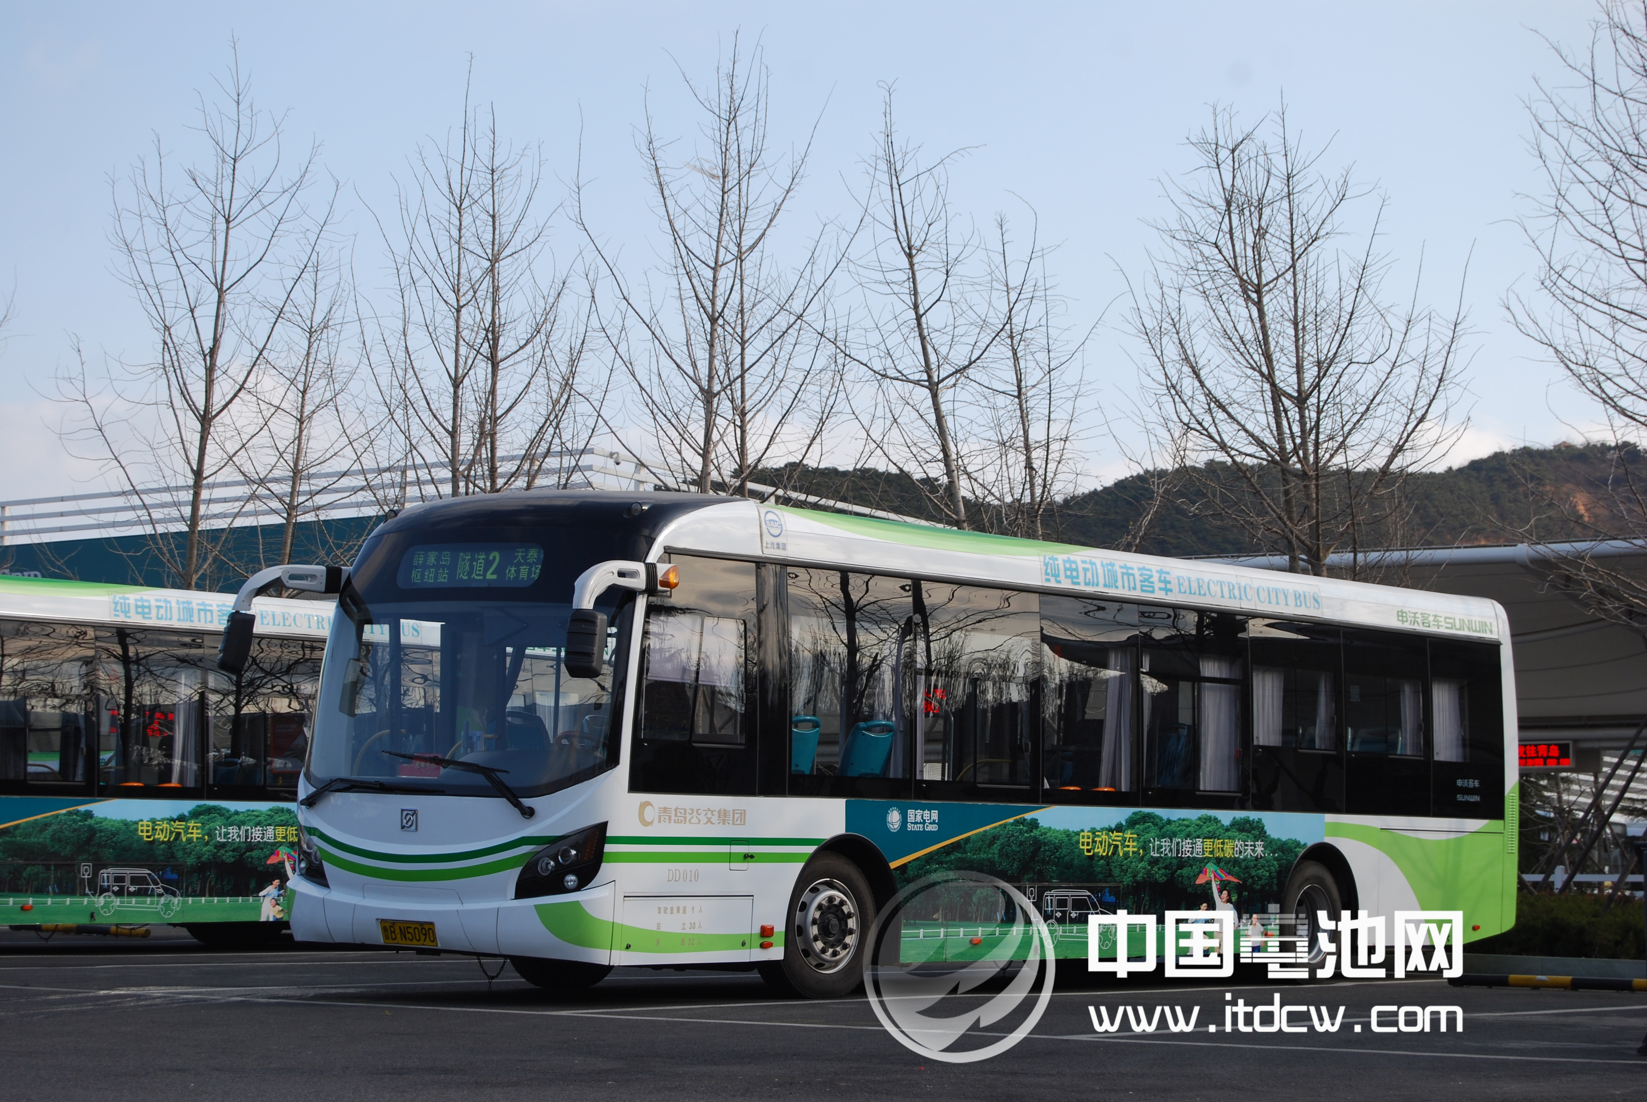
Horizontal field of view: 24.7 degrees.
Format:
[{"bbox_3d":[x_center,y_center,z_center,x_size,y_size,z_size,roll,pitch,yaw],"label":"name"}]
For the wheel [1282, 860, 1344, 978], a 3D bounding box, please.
[{"bbox_3d":[3.583,2.802,28.327,0.290,0.945,0.945,-3,-6,36],"label":"wheel"}]

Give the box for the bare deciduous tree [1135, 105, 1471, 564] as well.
[{"bbox_3d":[4.523,-0.245,35.650,3.250,8.060,3.250,-2,-5,38],"label":"bare deciduous tree"}]

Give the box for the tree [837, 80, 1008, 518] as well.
[{"bbox_3d":[1.049,-0.393,37.946,1.768,8.727,1.680,1,-5,2],"label":"tree"}]

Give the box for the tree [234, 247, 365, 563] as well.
[{"bbox_3d":[-6.466,0.378,46.274,1.554,8.276,1.476,2,-5,-8],"label":"tree"}]

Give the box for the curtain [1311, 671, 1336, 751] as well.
[{"bbox_3d":[3.813,1.218,28.571,0.090,0.636,0.361,-2,-5,38],"label":"curtain"}]

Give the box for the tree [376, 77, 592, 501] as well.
[{"bbox_3d":[-3.835,-0.589,42.405,2.426,9.672,2.305,1,-5,-5],"label":"tree"}]

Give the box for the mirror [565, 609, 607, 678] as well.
[{"bbox_3d":[-1.365,0.525,21.547,0.210,0.400,0.150,0,-4,22],"label":"mirror"}]

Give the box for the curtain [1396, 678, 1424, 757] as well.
[{"bbox_3d":[4.715,1.338,30.178,0.110,0.650,0.423,-3,-6,38],"label":"curtain"}]

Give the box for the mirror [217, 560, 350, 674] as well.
[{"bbox_3d":[-3.389,0.440,23.603,0.310,0.700,0.860,-2,-5,38],"label":"mirror"}]

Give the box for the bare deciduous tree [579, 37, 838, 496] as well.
[{"bbox_3d":[-1.235,-0.820,40.261,2.800,9.520,2.800,2,-4,0],"label":"bare deciduous tree"}]

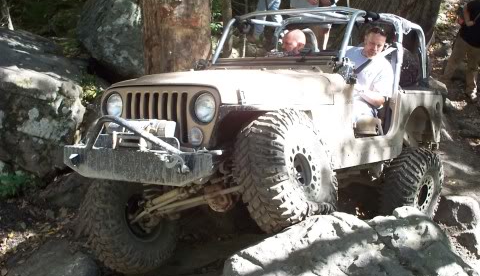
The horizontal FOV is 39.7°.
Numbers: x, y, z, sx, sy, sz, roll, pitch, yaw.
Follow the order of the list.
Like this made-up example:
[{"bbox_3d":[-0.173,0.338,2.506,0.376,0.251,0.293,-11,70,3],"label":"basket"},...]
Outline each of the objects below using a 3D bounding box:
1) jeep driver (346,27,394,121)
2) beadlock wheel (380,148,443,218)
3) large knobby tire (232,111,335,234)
[{"bbox_3d":[1.032,-0.455,5.859,0.600,1.100,0.900,4,9,38],"label":"jeep driver"},{"bbox_3d":[1.650,0.504,6.465,0.330,0.890,0.890,18,17,37],"label":"beadlock wheel"},{"bbox_3d":[0.297,0.248,4.524,0.330,0.890,0.890,-20,-4,31],"label":"large knobby tire"}]

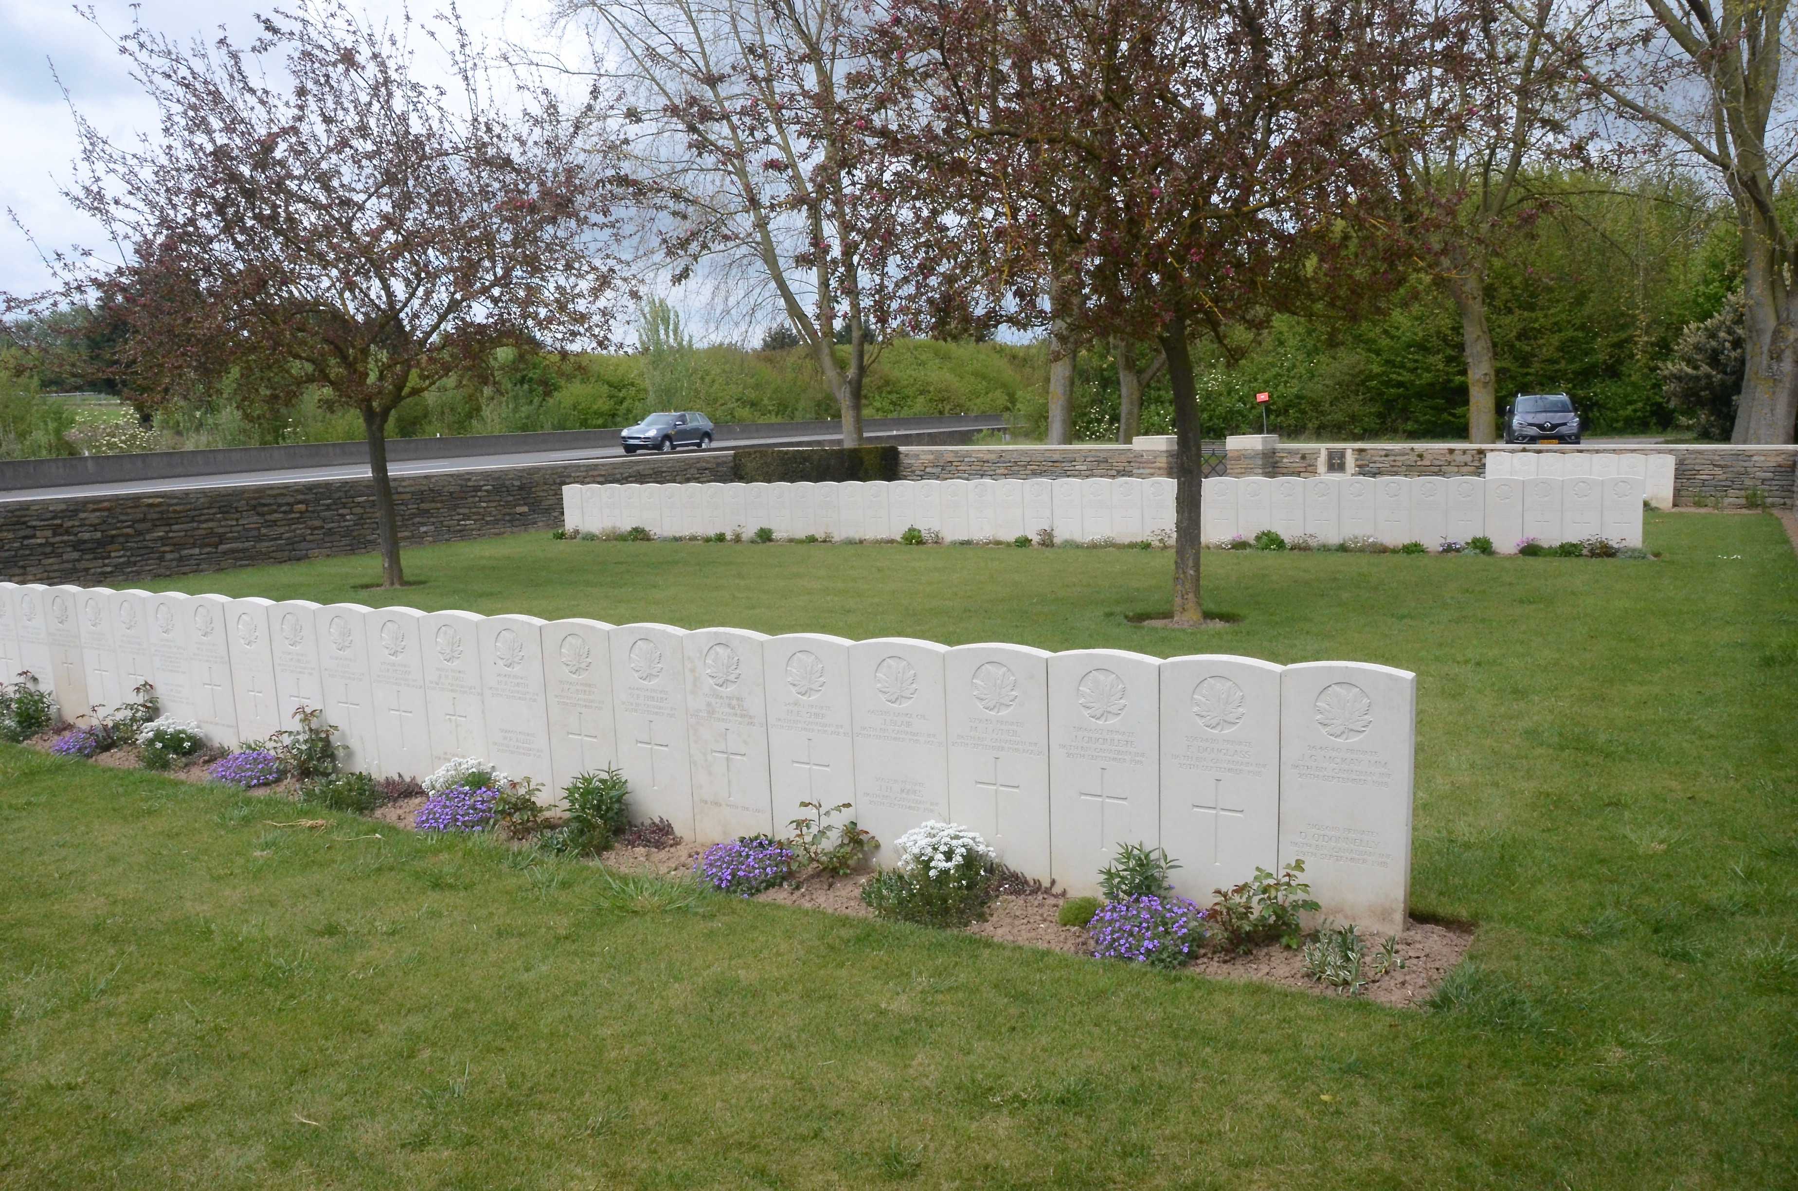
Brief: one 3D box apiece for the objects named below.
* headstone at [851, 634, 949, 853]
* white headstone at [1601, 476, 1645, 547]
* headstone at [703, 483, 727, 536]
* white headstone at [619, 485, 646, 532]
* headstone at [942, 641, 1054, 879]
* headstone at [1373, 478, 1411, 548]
[{"bbox_3d":[0.025,0.551,4.745,0.380,0.810,0.076,3,10,31],"label":"headstone"},{"bbox_3d":[7.233,-0.787,13.453,0.381,0.800,0.078,2,9,30],"label":"white headstone"},{"bbox_3d":[-2.582,-1.198,19.124,0.381,0.825,0.078,3,10,30],"label":"headstone"},{"bbox_3d":[-3.898,-1.238,19.801,0.381,0.800,0.078,2,9,30],"label":"white headstone"},{"bbox_3d":[0.355,0.552,4.587,0.381,0.813,0.076,3,9,31],"label":"headstone"},{"bbox_3d":[5.302,-0.875,14.432,0.380,0.800,0.076,3,10,30],"label":"headstone"}]

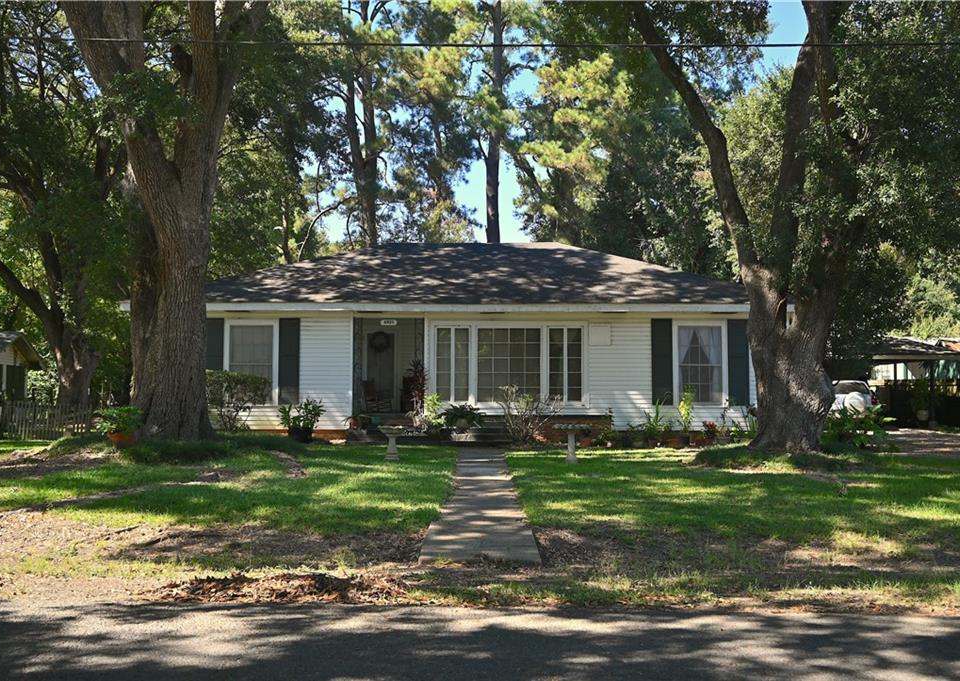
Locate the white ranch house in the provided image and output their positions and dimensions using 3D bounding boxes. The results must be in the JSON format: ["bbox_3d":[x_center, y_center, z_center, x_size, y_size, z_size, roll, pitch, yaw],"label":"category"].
[{"bbox_3d":[-0.255,-0.037,27.894,15.459,5.279,10.400,0,-3,0],"label":"white ranch house"}]

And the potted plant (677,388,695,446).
[{"bbox_3d":[4.478,1.673,22.242,0.413,1.257,0.413,0,-3,0],"label":"potted plant"}]

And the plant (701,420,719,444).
[{"bbox_3d":[4.985,2.009,22.223,0.391,0.541,0.391,0,-3,0],"label":"plant"}]

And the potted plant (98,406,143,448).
[{"bbox_3d":[-6.715,1.627,19.140,0.842,0.783,0.800,0,-3,0],"label":"potted plant"}]

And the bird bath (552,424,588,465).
[{"bbox_3d":[1.630,1.848,18.226,0.677,0.701,0.677,0,-3,0],"label":"bird bath"}]

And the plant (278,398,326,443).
[{"bbox_3d":[-3.835,1.736,22.138,1.028,0.960,0.874,0,-3,0],"label":"plant"}]

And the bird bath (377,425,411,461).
[{"bbox_3d":[-1.614,1.890,18.825,0.543,0.651,0.543,0,-3,0],"label":"bird bath"}]

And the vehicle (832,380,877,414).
[{"bbox_3d":[12.114,2.237,35.002,1.770,1.680,4.350,0,-3,3],"label":"vehicle"}]

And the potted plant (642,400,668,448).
[{"bbox_3d":[3.825,1.803,22.235,0.587,0.997,0.557,0,-3,0],"label":"potted plant"}]

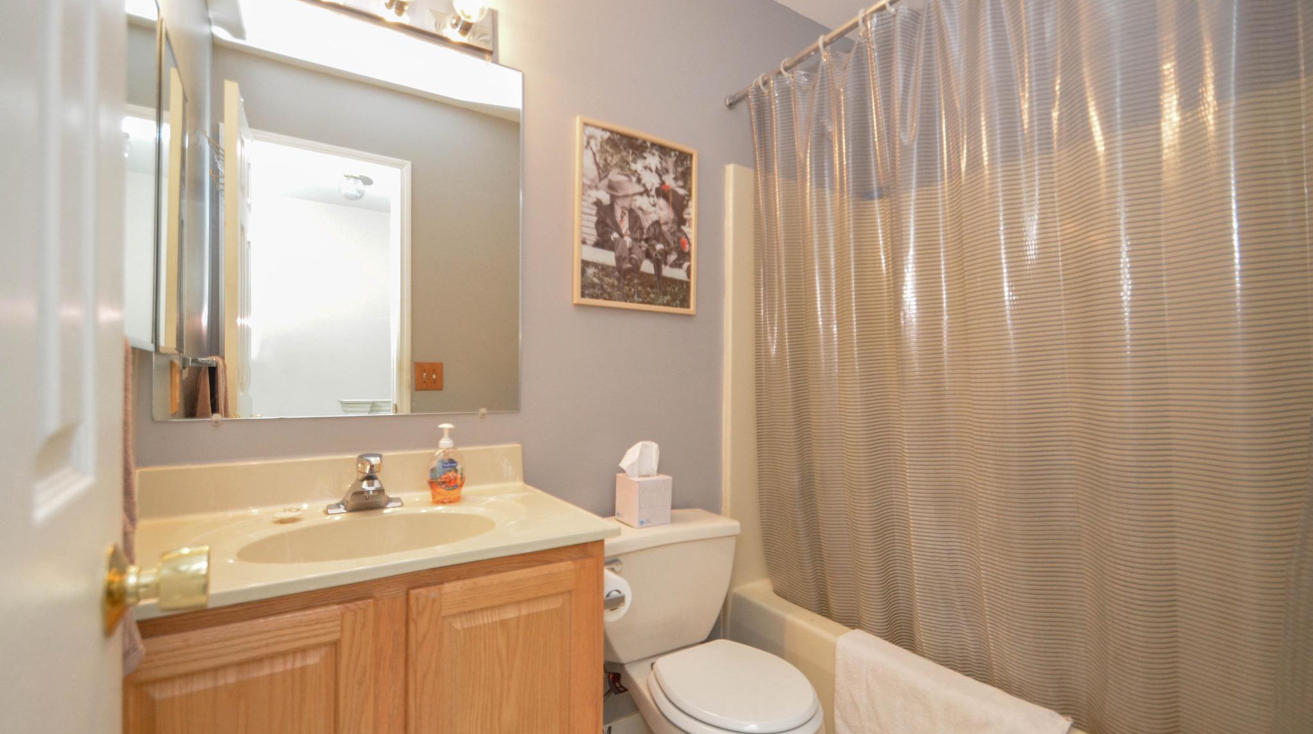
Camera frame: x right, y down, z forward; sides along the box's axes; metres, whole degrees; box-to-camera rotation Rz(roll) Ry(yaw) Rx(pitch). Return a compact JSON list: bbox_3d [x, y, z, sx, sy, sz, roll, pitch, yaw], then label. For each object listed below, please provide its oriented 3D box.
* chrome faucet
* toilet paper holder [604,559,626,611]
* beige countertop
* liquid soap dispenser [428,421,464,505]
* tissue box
[{"bbox_3d":[-0.610,0.244,1.153,0.147,0.119,0.130,1,-1,-32],"label":"chrome faucet"},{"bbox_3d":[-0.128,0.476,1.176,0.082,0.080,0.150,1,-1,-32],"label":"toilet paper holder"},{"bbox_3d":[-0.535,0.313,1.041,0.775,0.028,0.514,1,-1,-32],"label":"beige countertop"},{"bbox_3d":[-0.478,0.217,1.238,0.082,0.175,0.055,1,-1,-29],"label":"liquid soap dispenser"},{"bbox_3d":[-0.035,0.385,1.586,0.116,0.129,0.110,1,-1,-32],"label":"tissue box"}]

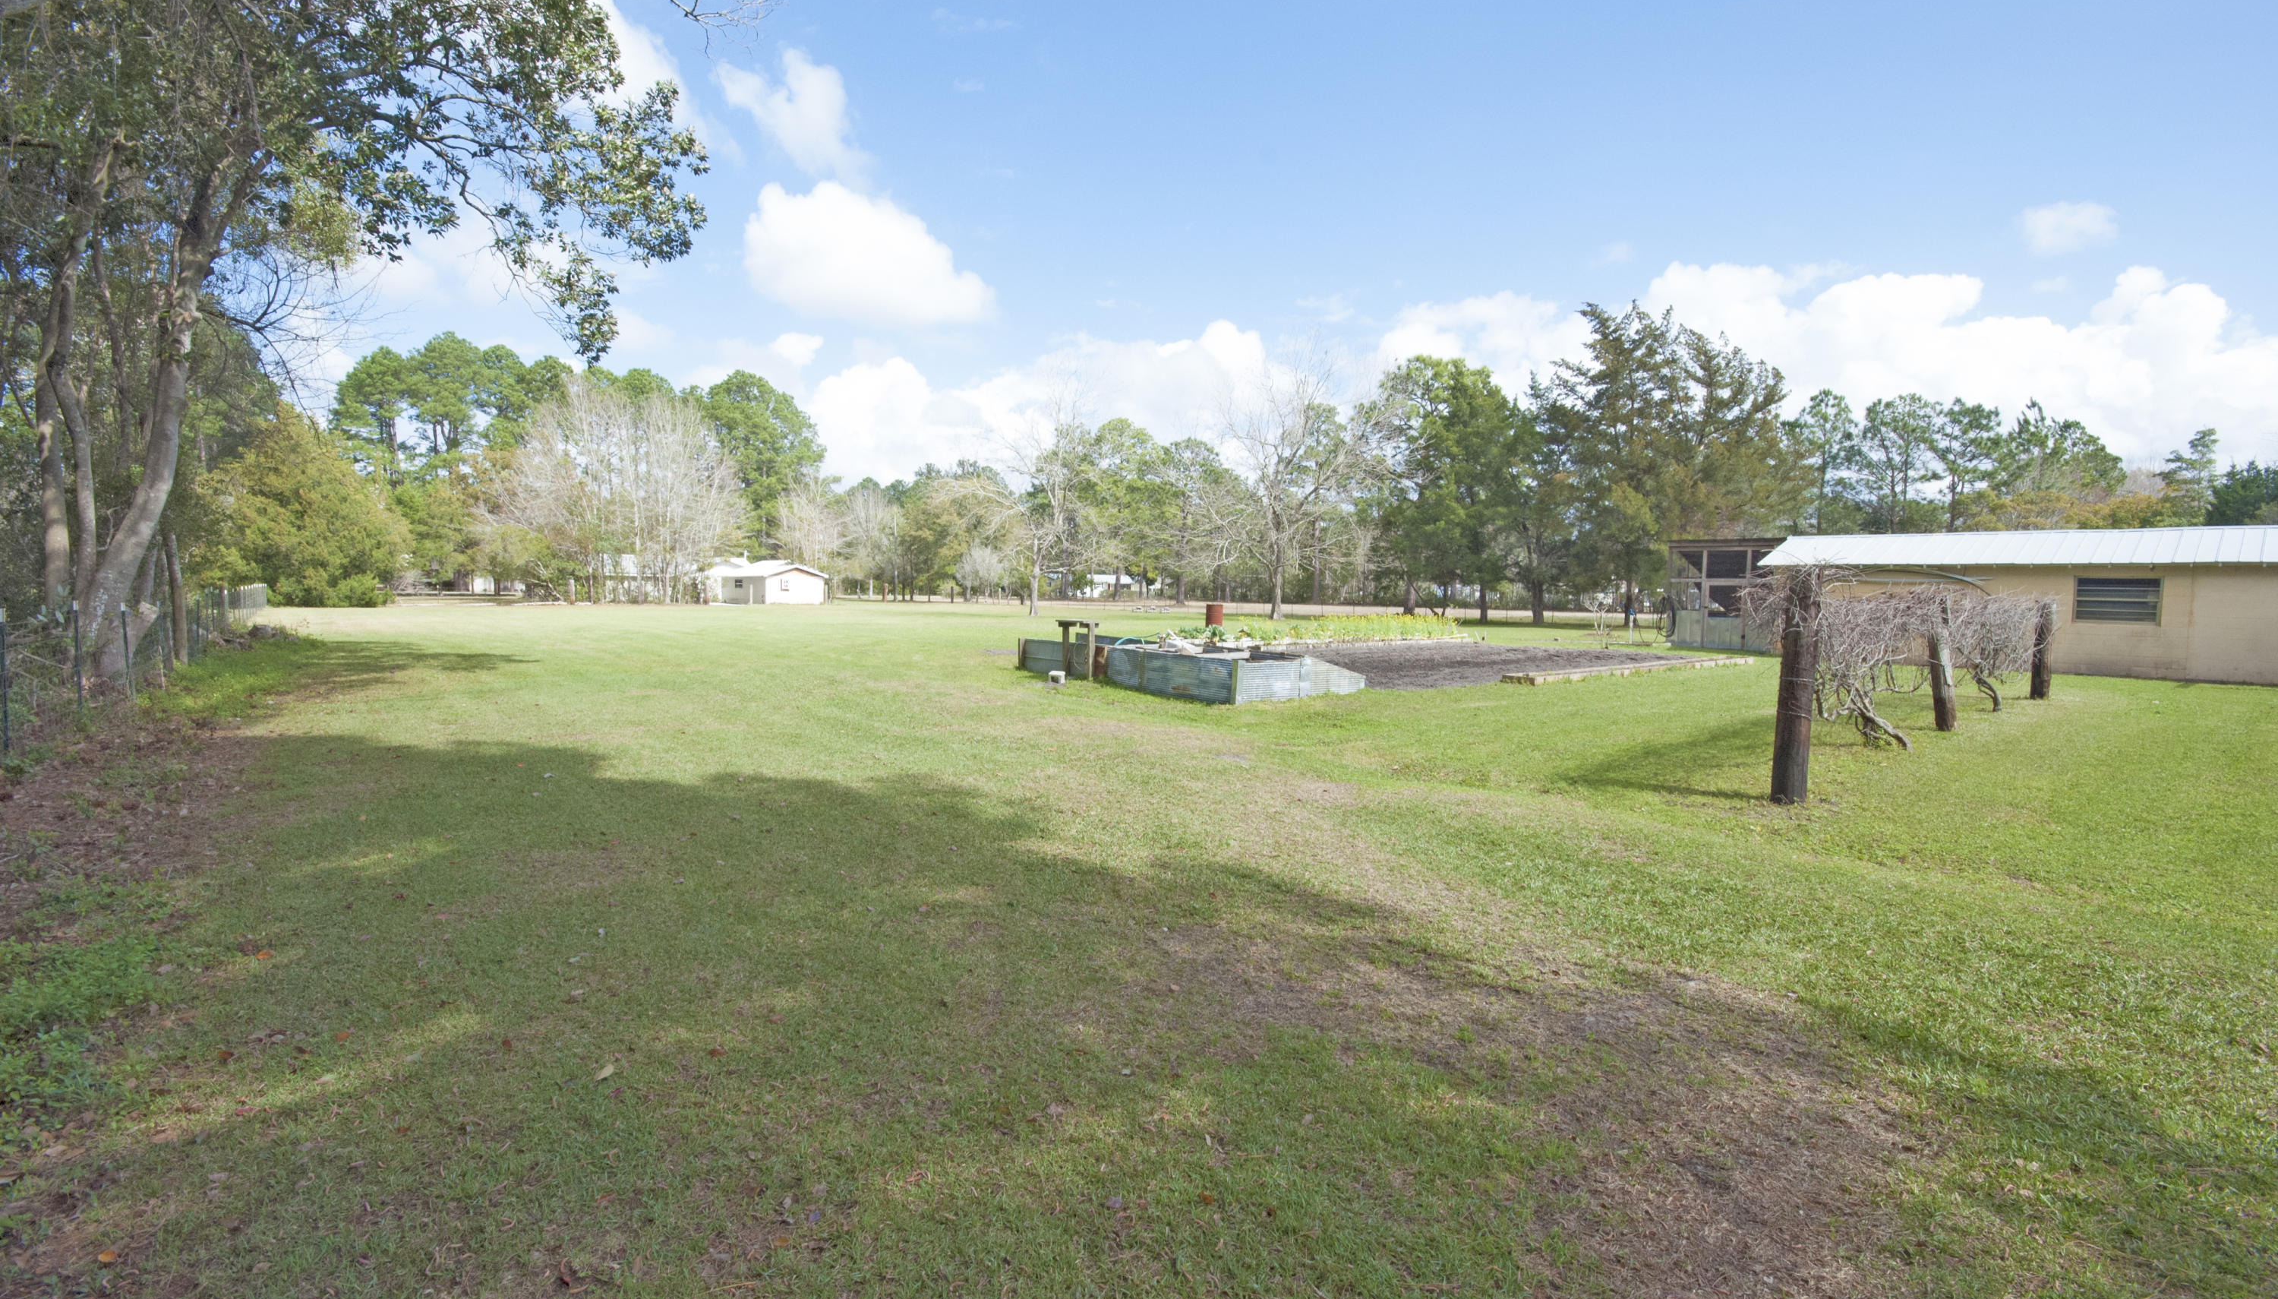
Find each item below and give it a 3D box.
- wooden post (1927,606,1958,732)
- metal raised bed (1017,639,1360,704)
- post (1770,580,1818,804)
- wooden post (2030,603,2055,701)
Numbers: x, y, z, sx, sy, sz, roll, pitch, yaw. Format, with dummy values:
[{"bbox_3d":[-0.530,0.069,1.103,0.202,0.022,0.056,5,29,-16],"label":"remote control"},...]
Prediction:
[{"bbox_3d":[9.586,0.218,11.334,0.250,1.550,0.250,-2,4,41],"label":"wooden post"},{"bbox_3d":[0.522,0.241,17.298,2.900,0.620,7.400,-2,4,-33],"label":"metal raised bed"},{"bbox_3d":[5.093,0.311,7.361,0.260,1.750,0.260,3,4,35],"label":"post"},{"bbox_3d":[14.561,0.011,15.302,0.270,1.570,0.270,3,5,44],"label":"wooden post"}]

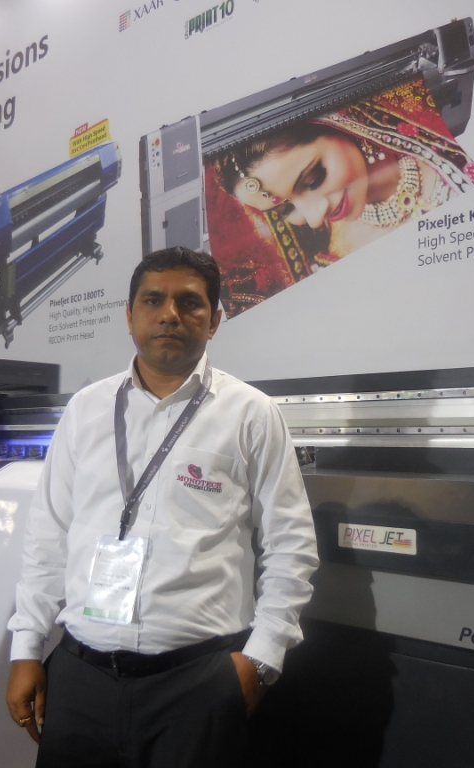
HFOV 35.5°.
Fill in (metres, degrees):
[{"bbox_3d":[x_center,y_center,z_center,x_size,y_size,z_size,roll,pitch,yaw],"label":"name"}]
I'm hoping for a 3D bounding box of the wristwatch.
[{"bbox_3d":[0.047,0.534,1.385,0.055,0.042,0.065,14,-20,36],"label":"wristwatch"}]

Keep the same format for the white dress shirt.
[{"bbox_3d":[-0.143,0.246,1.440,0.590,0.600,0.290,-1,-4,14],"label":"white dress shirt"}]

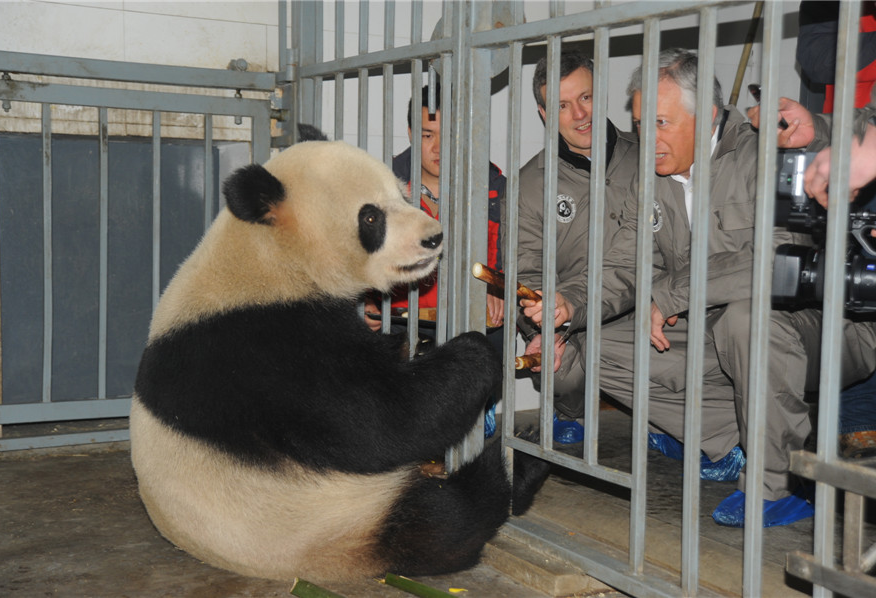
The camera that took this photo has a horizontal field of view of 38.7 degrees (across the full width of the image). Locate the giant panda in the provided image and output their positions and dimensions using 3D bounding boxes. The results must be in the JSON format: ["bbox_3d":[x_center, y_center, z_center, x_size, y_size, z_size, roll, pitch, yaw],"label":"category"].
[{"bbox_3d":[-0.201,0.067,2.515,0.870,0.830,0.670,1,5,-5],"label":"giant panda"}]

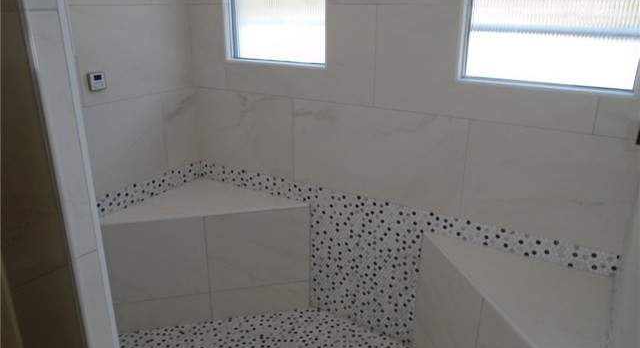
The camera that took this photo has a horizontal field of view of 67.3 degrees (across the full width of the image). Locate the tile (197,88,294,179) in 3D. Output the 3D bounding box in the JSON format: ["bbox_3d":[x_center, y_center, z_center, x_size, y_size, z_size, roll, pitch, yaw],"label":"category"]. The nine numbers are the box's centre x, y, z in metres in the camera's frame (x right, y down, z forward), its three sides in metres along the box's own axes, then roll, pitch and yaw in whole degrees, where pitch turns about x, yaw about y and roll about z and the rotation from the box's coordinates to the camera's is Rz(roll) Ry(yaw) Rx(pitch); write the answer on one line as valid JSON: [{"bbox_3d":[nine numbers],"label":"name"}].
[{"bbox_3d":[-0.292,-0.161,1.845,0.477,0.305,0.012,12,22,30],"label":"tile"}]

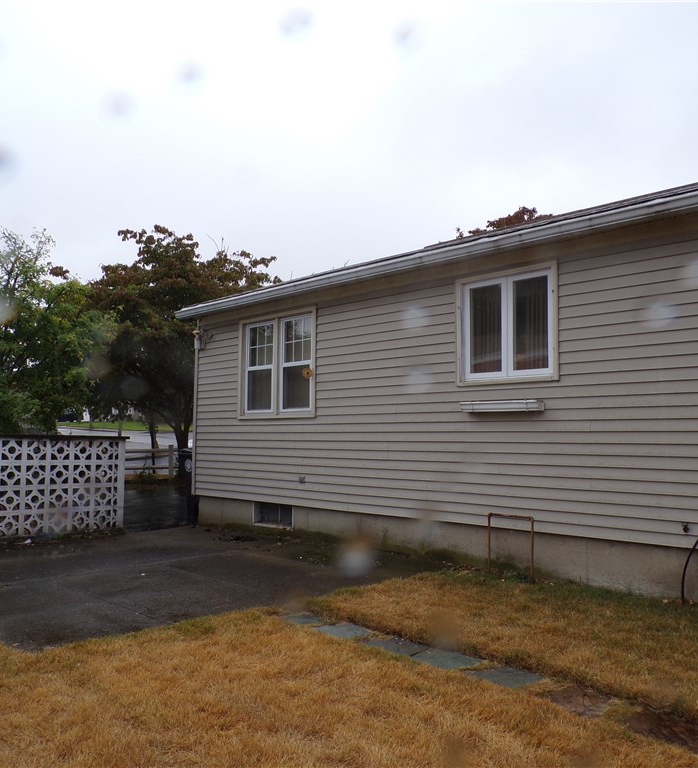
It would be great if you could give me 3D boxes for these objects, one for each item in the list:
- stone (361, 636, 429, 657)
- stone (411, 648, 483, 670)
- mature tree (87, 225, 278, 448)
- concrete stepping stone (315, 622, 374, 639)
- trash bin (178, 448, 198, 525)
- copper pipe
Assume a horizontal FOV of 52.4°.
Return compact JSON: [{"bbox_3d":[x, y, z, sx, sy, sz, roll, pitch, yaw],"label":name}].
[{"bbox_3d":[0.298,1.666,4.477,0.415,0.050,0.299,-4,-6,45],"label":"stone"},{"bbox_3d":[0.578,1.648,4.201,0.354,0.050,0.299,-4,-6,45],"label":"stone"},{"bbox_3d":[-5.048,-0.953,22.315,6.100,7.850,6.000,-4,-6,45],"label":"mature tree"},{"bbox_3d":[-0.036,1.689,4.807,0.374,0.050,0.299,-4,-6,45],"label":"concrete stepping stone"},{"bbox_3d":[-2.279,1.571,11.125,0.680,1.080,0.620,-4,-6,45],"label":"trash bin"},{"bbox_3d":[1.459,1.471,6.406,0.475,0.550,0.035,-4,-6,45],"label":"copper pipe"}]

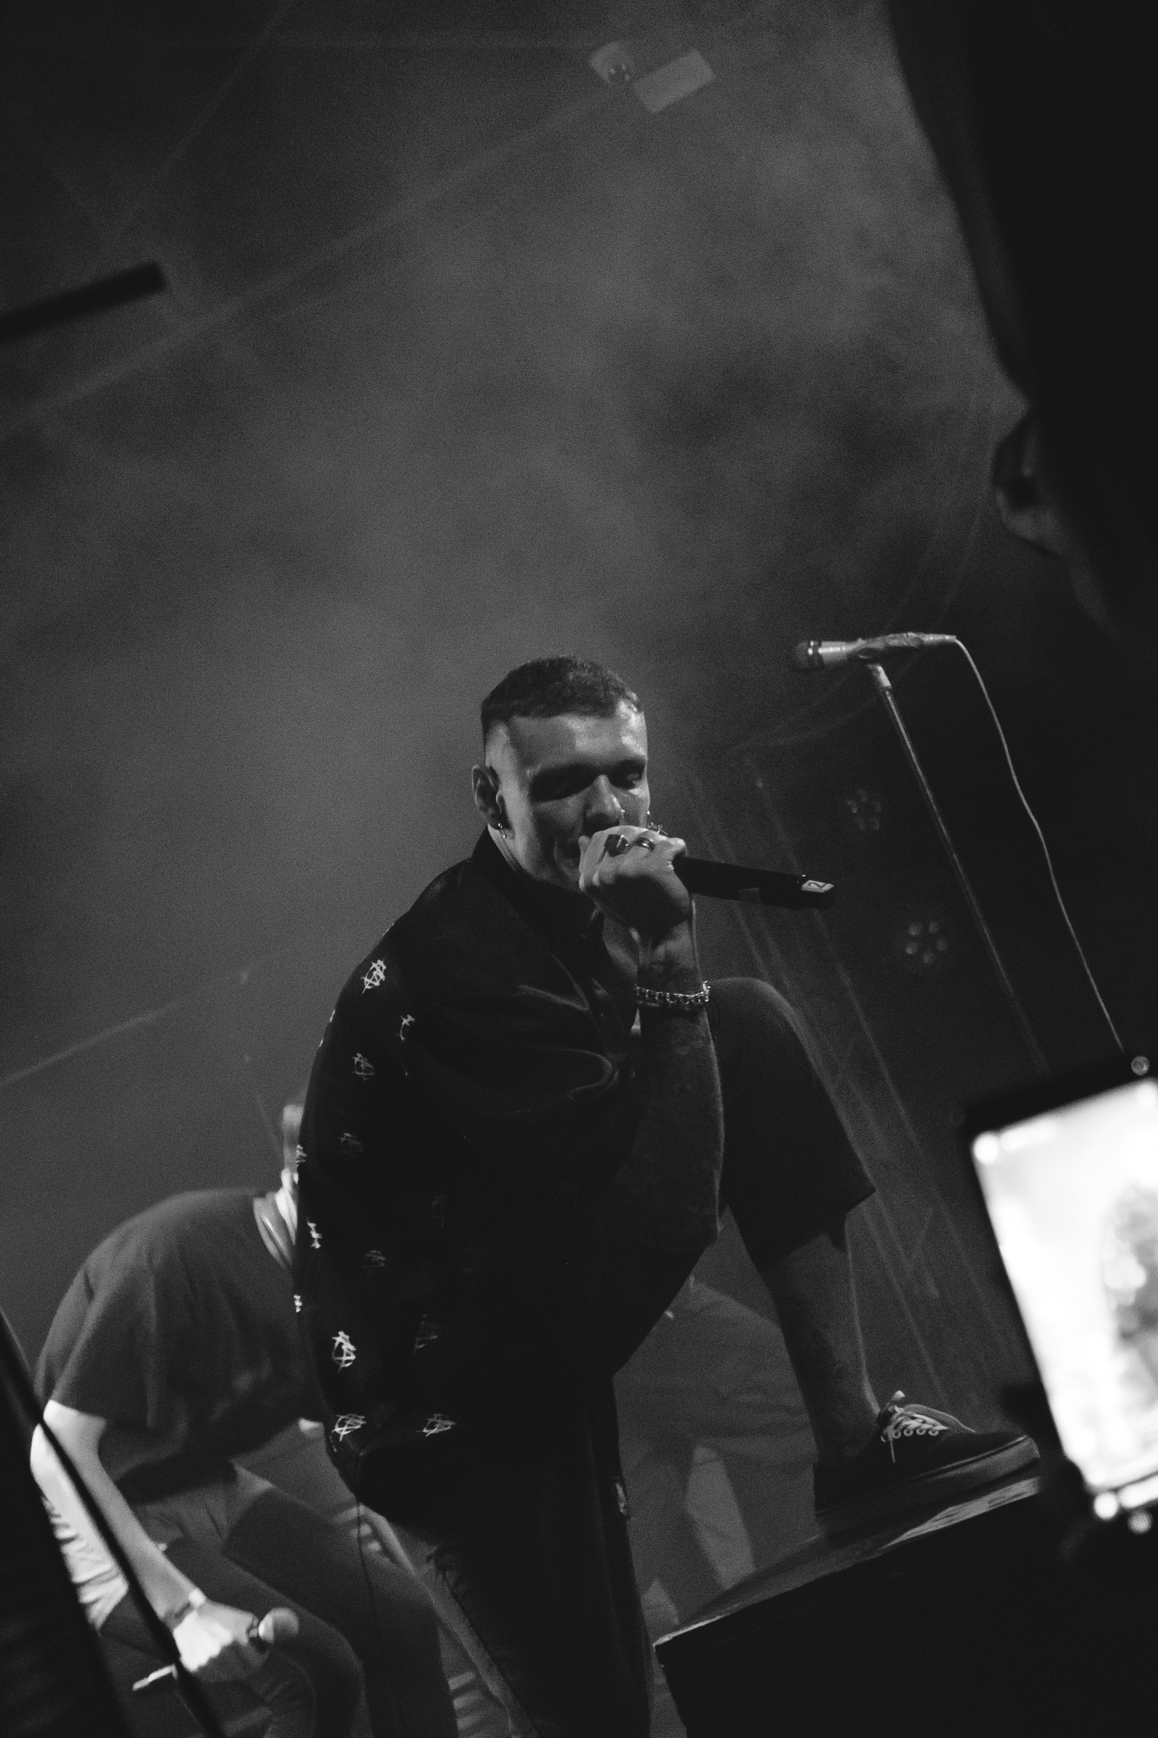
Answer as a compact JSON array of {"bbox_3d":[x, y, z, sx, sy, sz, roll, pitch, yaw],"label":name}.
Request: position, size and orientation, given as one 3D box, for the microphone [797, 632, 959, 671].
[{"bbox_3d":[0.425,-0.316,4.100,0.240,0.048,0.048,-5,1,24],"label":"microphone"}]

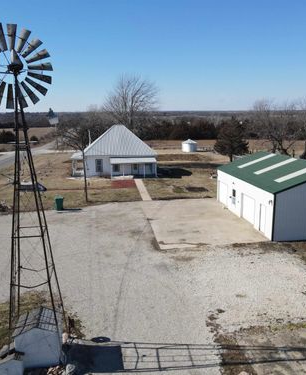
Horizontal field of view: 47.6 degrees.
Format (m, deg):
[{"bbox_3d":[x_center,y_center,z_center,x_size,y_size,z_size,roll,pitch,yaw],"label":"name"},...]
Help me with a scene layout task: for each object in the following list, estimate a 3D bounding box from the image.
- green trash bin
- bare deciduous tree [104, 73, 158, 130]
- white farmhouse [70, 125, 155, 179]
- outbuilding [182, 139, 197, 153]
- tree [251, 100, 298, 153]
[{"bbox_3d":[-9.056,1.531,33.246,0.720,1.150,0.850,-5,13,-21],"label":"green trash bin"},{"bbox_3d":[-4.678,-15.369,74.425,12.605,16.792,12.605,0,12,0],"label":"bare deciduous tree"},{"bbox_3d":[-6.086,-5.881,53.314,12.550,7.150,11.550,-2,12,-8],"label":"white farmhouse"},{"bbox_3d":[8.515,-9.893,81.273,3.550,3.000,3.550,0,12,0],"label":"outbuilding"},{"bbox_3d":[24.666,-12.076,70.580,9.332,11.521,9.332,0,12,0],"label":"tree"}]

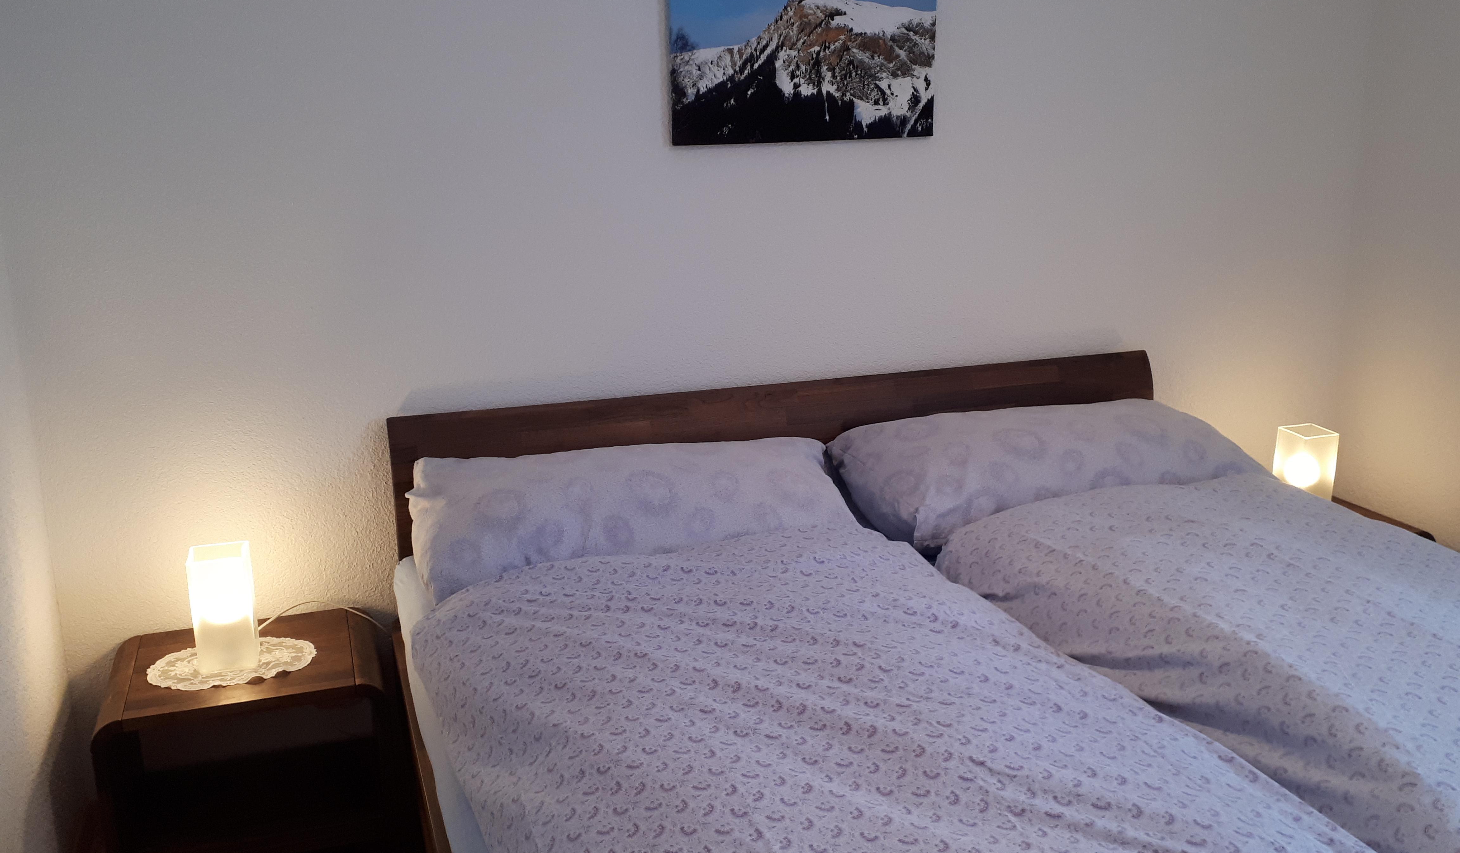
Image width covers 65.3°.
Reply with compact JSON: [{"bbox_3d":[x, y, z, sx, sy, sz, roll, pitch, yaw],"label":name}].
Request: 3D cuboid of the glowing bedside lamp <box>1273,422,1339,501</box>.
[{"bbox_3d":[1.462,0.113,2.903,0.098,0.215,0.098,-4,16,-15],"label":"glowing bedside lamp"}]

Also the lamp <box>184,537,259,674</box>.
[{"bbox_3d":[-0.932,0.331,2.102,0.098,0.215,0.098,-5,16,-18],"label":"lamp"}]

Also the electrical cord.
[{"bbox_3d":[-0.808,0.391,2.261,0.258,0.109,0.089,-6,17,-20],"label":"electrical cord"}]

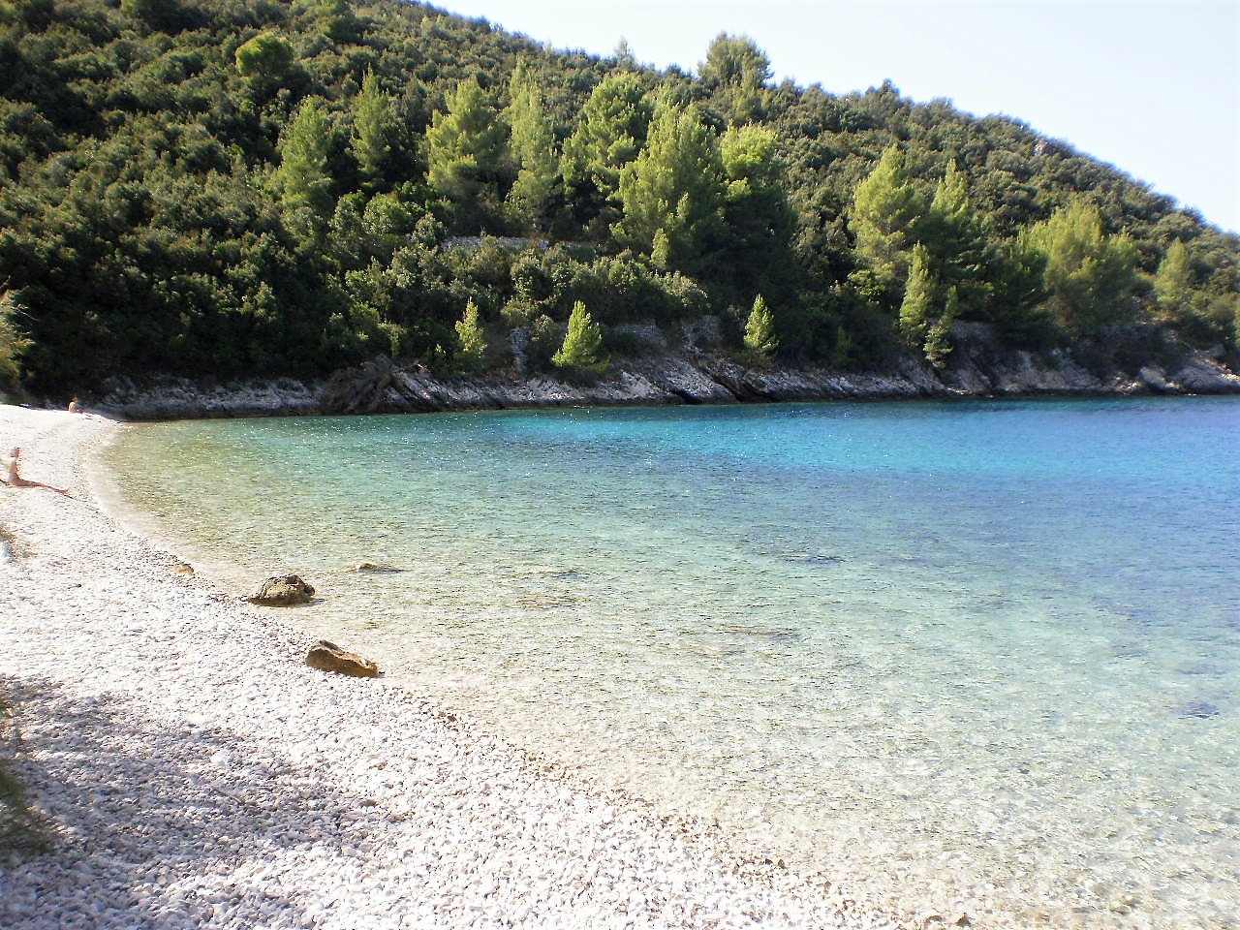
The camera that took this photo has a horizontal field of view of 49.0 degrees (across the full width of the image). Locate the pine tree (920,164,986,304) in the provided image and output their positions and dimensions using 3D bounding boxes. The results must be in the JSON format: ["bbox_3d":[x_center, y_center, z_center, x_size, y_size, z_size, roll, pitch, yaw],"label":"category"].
[{"bbox_3d":[32.120,-22.210,131.000,6.340,13.850,6.150,1,4,14],"label":"pine tree"}]

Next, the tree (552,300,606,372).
[{"bbox_3d":[-2.890,-9.240,98.000,3.910,5.140,3.790,0,4,-2],"label":"tree"}]

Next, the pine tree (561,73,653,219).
[{"bbox_3d":[-1.160,-28.260,121.000,8.270,13.070,8.020,0,4,-1],"label":"pine tree"}]

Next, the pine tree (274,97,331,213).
[{"bbox_3d":[-24.470,-23.710,105.000,4.480,9.140,4.350,-1,4,-13],"label":"pine tree"}]

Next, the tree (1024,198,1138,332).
[{"bbox_3d":[45.690,-19.770,135.000,11.340,13.250,11.000,1,4,19],"label":"tree"}]

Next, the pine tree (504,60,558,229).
[{"bbox_3d":[-8.070,-29.080,124.000,4.790,15.530,4.790,0,4,0],"label":"pine tree"}]

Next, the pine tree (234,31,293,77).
[{"bbox_3d":[-35.310,-40.590,135.000,5.590,4.800,5.590,0,4,0],"label":"pine tree"}]

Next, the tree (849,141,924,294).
[{"bbox_3d":[26.760,-24.150,136.000,7.510,15.870,7.510,0,4,0],"label":"tree"}]

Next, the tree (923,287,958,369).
[{"bbox_3d":[28.930,-12.470,123.000,3.060,7.530,3.060,0,4,0],"label":"tree"}]

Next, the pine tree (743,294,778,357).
[{"bbox_3d":[12.030,-12.030,117.000,2.910,5.500,2.910,0,4,0],"label":"pine tree"}]

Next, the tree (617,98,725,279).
[{"bbox_3d":[4.690,-26.280,128.000,10.070,16.940,10.070,0,4,0],"label":"tree"}]

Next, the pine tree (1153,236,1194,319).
[{"bbox_3d":[58.160,-19.430,143.000,4.270,8.590,4.150,2,5,22],"label":"pine tree"}]

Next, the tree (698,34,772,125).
[{"bbox_3d":[13.490,-45.250,160.000,8.650,10.740,8.390,0,4,5],"label":"tree"}]

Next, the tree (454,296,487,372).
[{"bbox_3d":[-10.450,-9.030,95.000,2.230,5.140,2.230,0,4,0],"label":"tree"}]

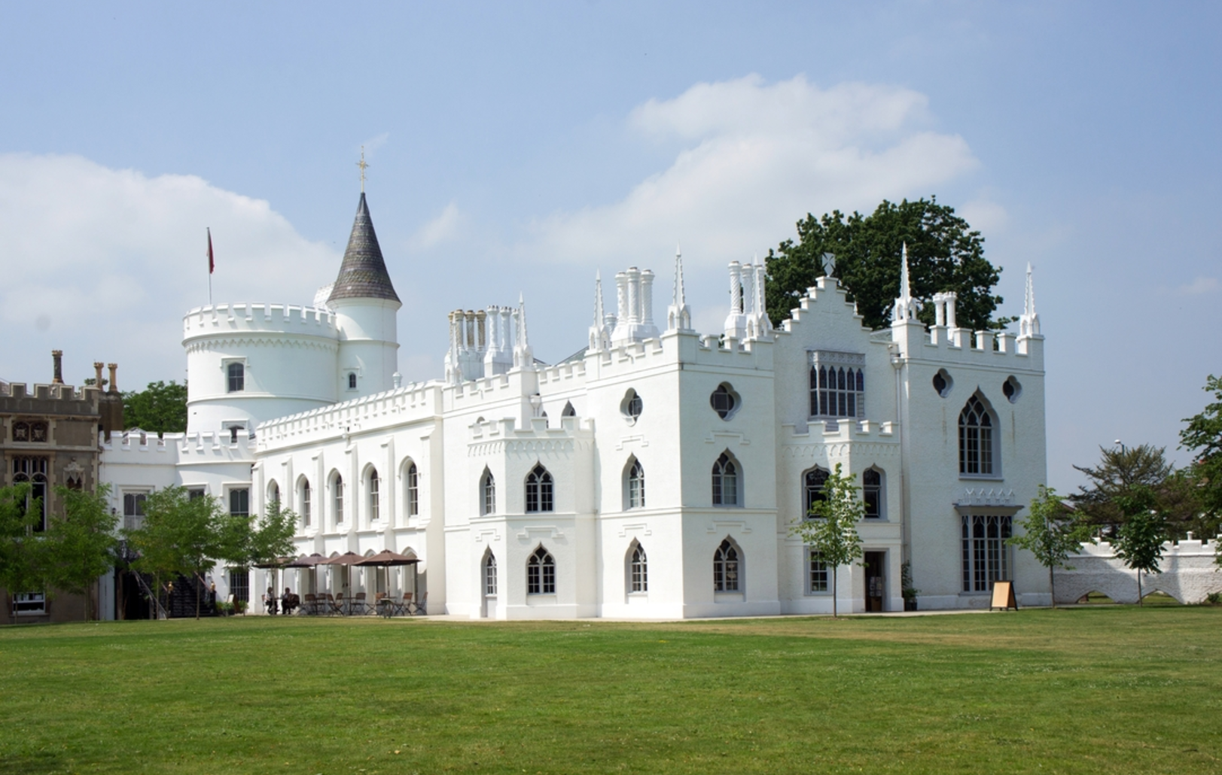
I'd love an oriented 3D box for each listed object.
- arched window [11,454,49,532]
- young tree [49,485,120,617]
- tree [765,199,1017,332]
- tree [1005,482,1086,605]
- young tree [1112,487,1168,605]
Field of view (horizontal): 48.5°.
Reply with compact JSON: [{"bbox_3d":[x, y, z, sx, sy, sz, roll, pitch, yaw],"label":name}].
[{"bbox_3d":[-27.702,5.150,64.824,1.520,3.773,0.350,4,-9,-35],"label":"arched window"},{"bbox_3d":[-23.891,7.512,61.904,3.165,6.268,3.165,4,-9,-35],"label":"young tree"},{"bbox_3d":[14.569,0.450,70.938,13.000,20.750,13.000,4,-9,-35],"label":"tree"},{"bbox_3d":[14.653,5.391,46.067,2.457,4.136,2.457,4,-9,-35],"label":"tree"},{"bbox_3d":[18.420,5.567,47.571,1.859,4.205,1.859,4,-9,-35],"label":"young tree"}]

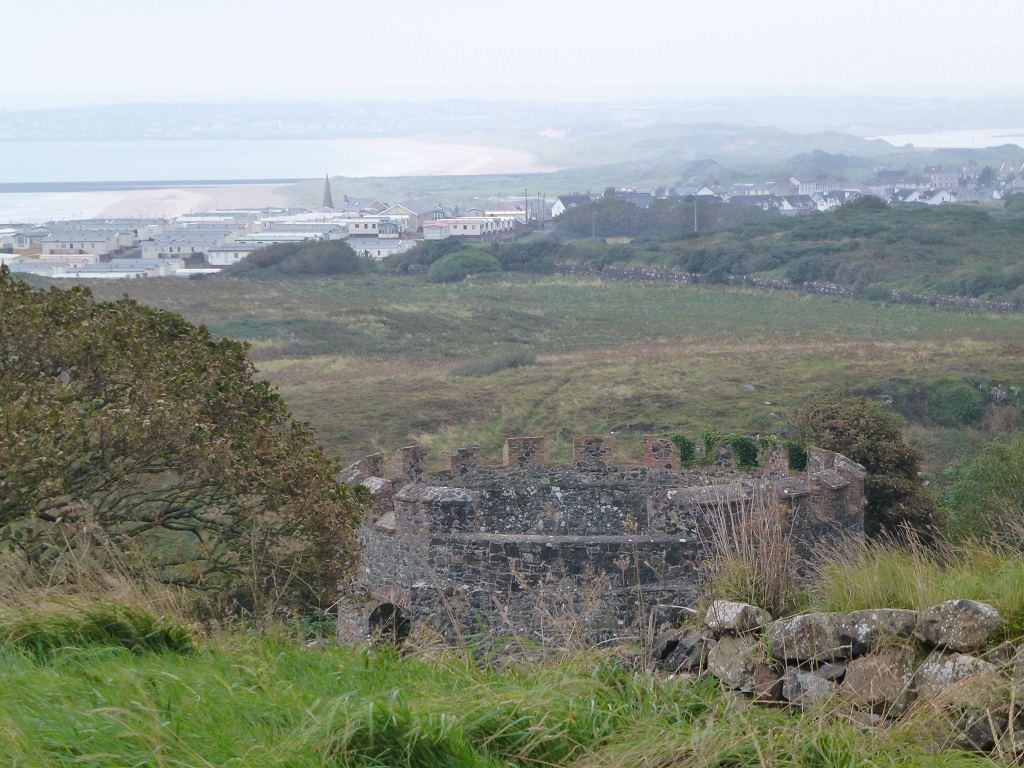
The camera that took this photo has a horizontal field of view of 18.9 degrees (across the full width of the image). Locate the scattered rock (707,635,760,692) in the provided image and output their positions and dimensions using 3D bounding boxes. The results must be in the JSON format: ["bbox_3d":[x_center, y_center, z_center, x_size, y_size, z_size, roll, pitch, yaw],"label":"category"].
[{"bbox_3d":[1.022,1.290,14.200,0.249,0.260,0.212,0,5,0],"label":"scattered rock"}]

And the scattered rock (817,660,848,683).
[{"bbox_3d":[1.296,1.163,12.444,0.129,0.087,0.110,0,5,0],"label":"scattered rock"}]

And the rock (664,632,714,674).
[{"bbox_3d":[0.723,1.102,12.674,0.206,0.169,0.184,0,5,0],"label":"rock"}]

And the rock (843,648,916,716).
[{"bbox_3d":[1.451,1.179,12.149,0.292,0.261,0.246,0,5,0],"label":"rock"}]

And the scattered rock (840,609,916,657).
[{"bbox_3d":[1.477,1.001,12.396,0.322,0.188,0.240,0,5,0],"label":"scattered rock"}]

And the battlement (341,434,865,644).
[{"bbox_3d":[1.768,3.287,60.270,10.239,3.500,10.239,0,5,0],"label":"battlement"}]

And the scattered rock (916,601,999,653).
[{"bbox_3d":[1.998,1.088,13.800,0.386,0.226,0.289,0,5,0],"label":"scattered rock"}]

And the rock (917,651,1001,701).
[{"bbox_3d":[1.984,1.302,13.700,0.383,0.236,0.287,0,5,0],"label":"rock"}]

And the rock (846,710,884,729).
[{"bbox_3d":[1.586,1.505,13.800,0.170,0.078,0.136,0,5,0],"label":"rock"}]

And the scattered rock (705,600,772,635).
[{"bbox_3d":[0.938,0.967,12.681,0.272,0.144,0.203,0,5,0],"label":"scattered rock"}]

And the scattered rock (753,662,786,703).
[{"bbox_3d":[1.188,1.378,14.200,0.157,0.179,0.157,0,5,0],"label":"scattered rock"}]

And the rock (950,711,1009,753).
[{"bbox_3d":[1.801,1.342,11.878,0.232,0.158,0.196,0,5,0],"label":"rock"}]

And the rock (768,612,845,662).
[{"bbox_3d":[1.350,1.162,14.100,0.367,0.222,0.293,0,5,0],"label":"rock"}]

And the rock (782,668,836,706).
[{"bbox_3d":[1.191,1.215,12.319,0.216,0.148,0.172,0,5,0],"label":"rock"}]

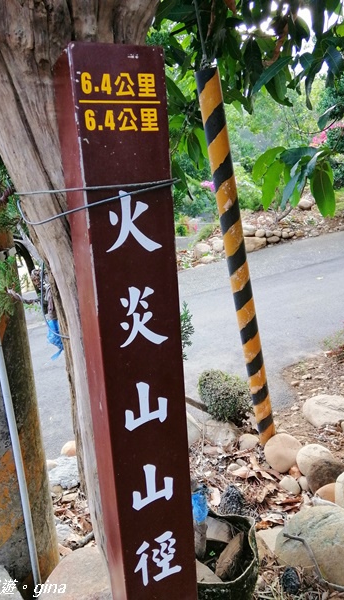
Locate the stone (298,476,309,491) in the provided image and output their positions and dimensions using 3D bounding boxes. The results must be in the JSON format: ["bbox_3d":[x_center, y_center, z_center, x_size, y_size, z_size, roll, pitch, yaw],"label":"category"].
[{"bbox_3d":[0.620,0.861,2.115,0.062,0.055,0.060,0,12,16],"label":"stone"}]

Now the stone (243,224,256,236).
[{"bbox_3d":[1.503,-1.351,8.800,0.260,0.200,0.230,-1,15,10],"label":"stone"}]

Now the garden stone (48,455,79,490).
[{"bbox_3d":[-0.550,0.878,2.295,0.220,0.140,0.170,-7,12,-16],"label":"garden stone"}]

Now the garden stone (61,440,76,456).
[{"bbox_3d":[-0.548,0.797,2.420,0.105,0.085,0.095,-8,15,-15],"label":"garden stone"}]

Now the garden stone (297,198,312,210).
[{"bbox_3d":[3.246,-2.319,11.000,0.360,0.260,0.300,1,15,16],"label":"garden stone"}]

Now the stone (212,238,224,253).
[{"bbox_3d":[0.842,-1.001,8.200,0.250,0.220,0.220,-2,15,6],"label":"stone"}]

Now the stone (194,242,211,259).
[{"bbox_3d":[0.505,-0.807,7.393,0.290,0.240,0.250,-3,12,4],"label":"stone"}]

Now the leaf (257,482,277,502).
[{"bbox_3d":[0.435,0.885,2.073,0.100,0.050,0.090,-2,12,11],"label":"leaf"}]

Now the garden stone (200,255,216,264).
[{"bbox_3d":[0.614,-0.701,7.800,0.290,0.160,0.220,-2,15,5],"label":"garden stone"}]

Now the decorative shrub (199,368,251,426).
[{"bbox_3d":[0.310,0.559,2.612,0.320,0.300,0.310,-3,12,6],"label":"decorative shrub"}]

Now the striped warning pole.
[{"bbox_3d":[0.338,-0.033,2.120,0.090,1.915,0.090,-9,27,9],"label":"striped warning pole"}]

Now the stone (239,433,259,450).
[{"bbox_3d":[0.425,0.775,2.470,0.110,0.090,0.100,-1,15,9],"label":"stone"}]

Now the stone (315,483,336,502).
[{"bbox_3d":[0.637,0.788,1.835,0.125,0.095,0.110,0,12,19],"label":"stone"}]

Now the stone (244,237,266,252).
[{"bbox_3d":[1.351,-0.911,7.469,0.420,0.240,0.280,-2,12,10],"label":"stone"}]

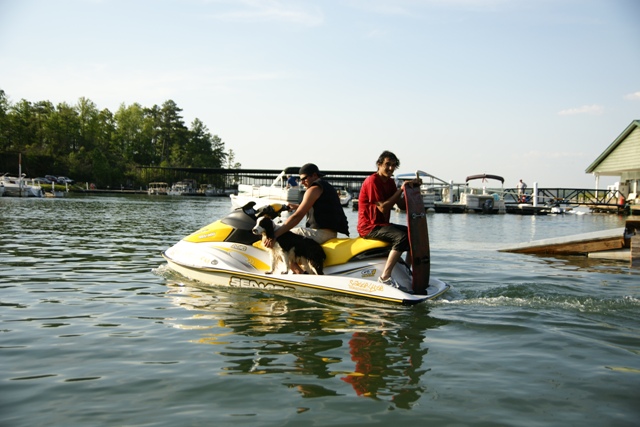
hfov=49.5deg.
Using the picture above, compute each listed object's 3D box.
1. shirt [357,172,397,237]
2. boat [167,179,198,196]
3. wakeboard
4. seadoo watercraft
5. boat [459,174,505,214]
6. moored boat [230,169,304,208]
[{"bbox_3d":[0.565,-0.088,6.920,0.350,0.650,0.470,2,2,31],"label":"shirt"},{"bbox_3d":[-22.700,-4.150,114.000,2.700,3.100,6.200,2,2,27],"label":"boat"},{"bbox_3d":[0.935,0.205,6.620,0.100,1.150,0.390,-4,-1,29],"label":"wakeboard"},{"bbox_3d":[-0.380,0.420,7.420,3.300,1.060,1.200,4,5,28],"label":"seadoo watercraft"},{"bbox_3d":[10.100,-1.170,43.000,2.450,2.450,6.300,1,2,8],"label":"boat"},{"bbox_3d":[-2.950,-1.540,44.200,2.500,2.650,6.300,-1,2,-39],"label":"moored boat"}]

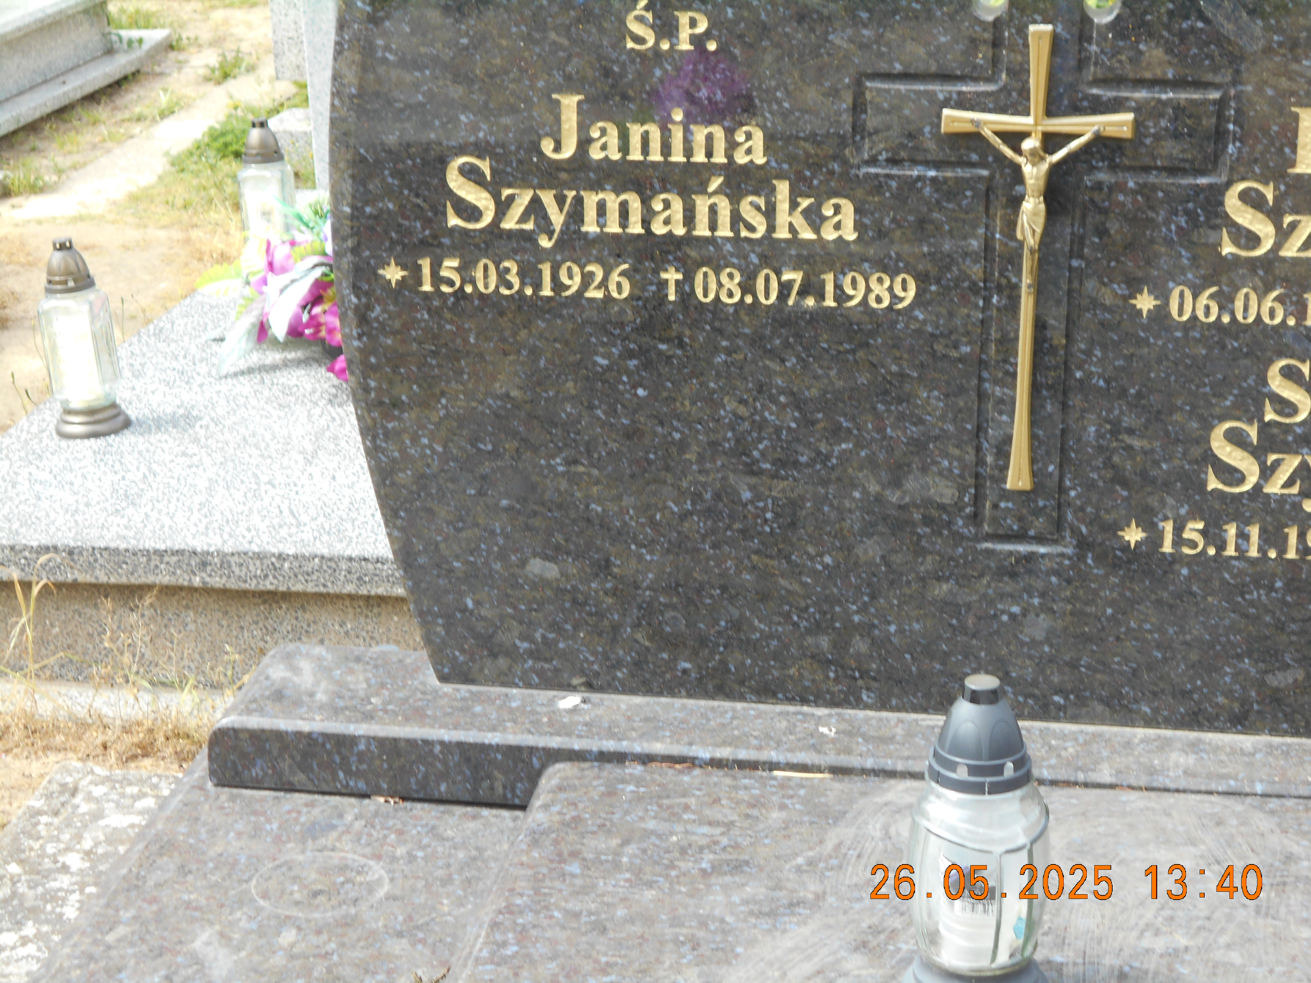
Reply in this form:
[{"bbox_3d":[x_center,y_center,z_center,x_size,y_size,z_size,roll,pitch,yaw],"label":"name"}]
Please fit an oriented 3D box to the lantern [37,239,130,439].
[{"bbox_3d":[-0.841,-0.229,4.200,0.110,0.285,0.110,-2,20,11],"label":"lantern"}]

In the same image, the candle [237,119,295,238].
[{"bbox_3d":[-0.686,-0.516,5.080,0.110,0.285,0.110,2,20,9],"label":"candle"}]

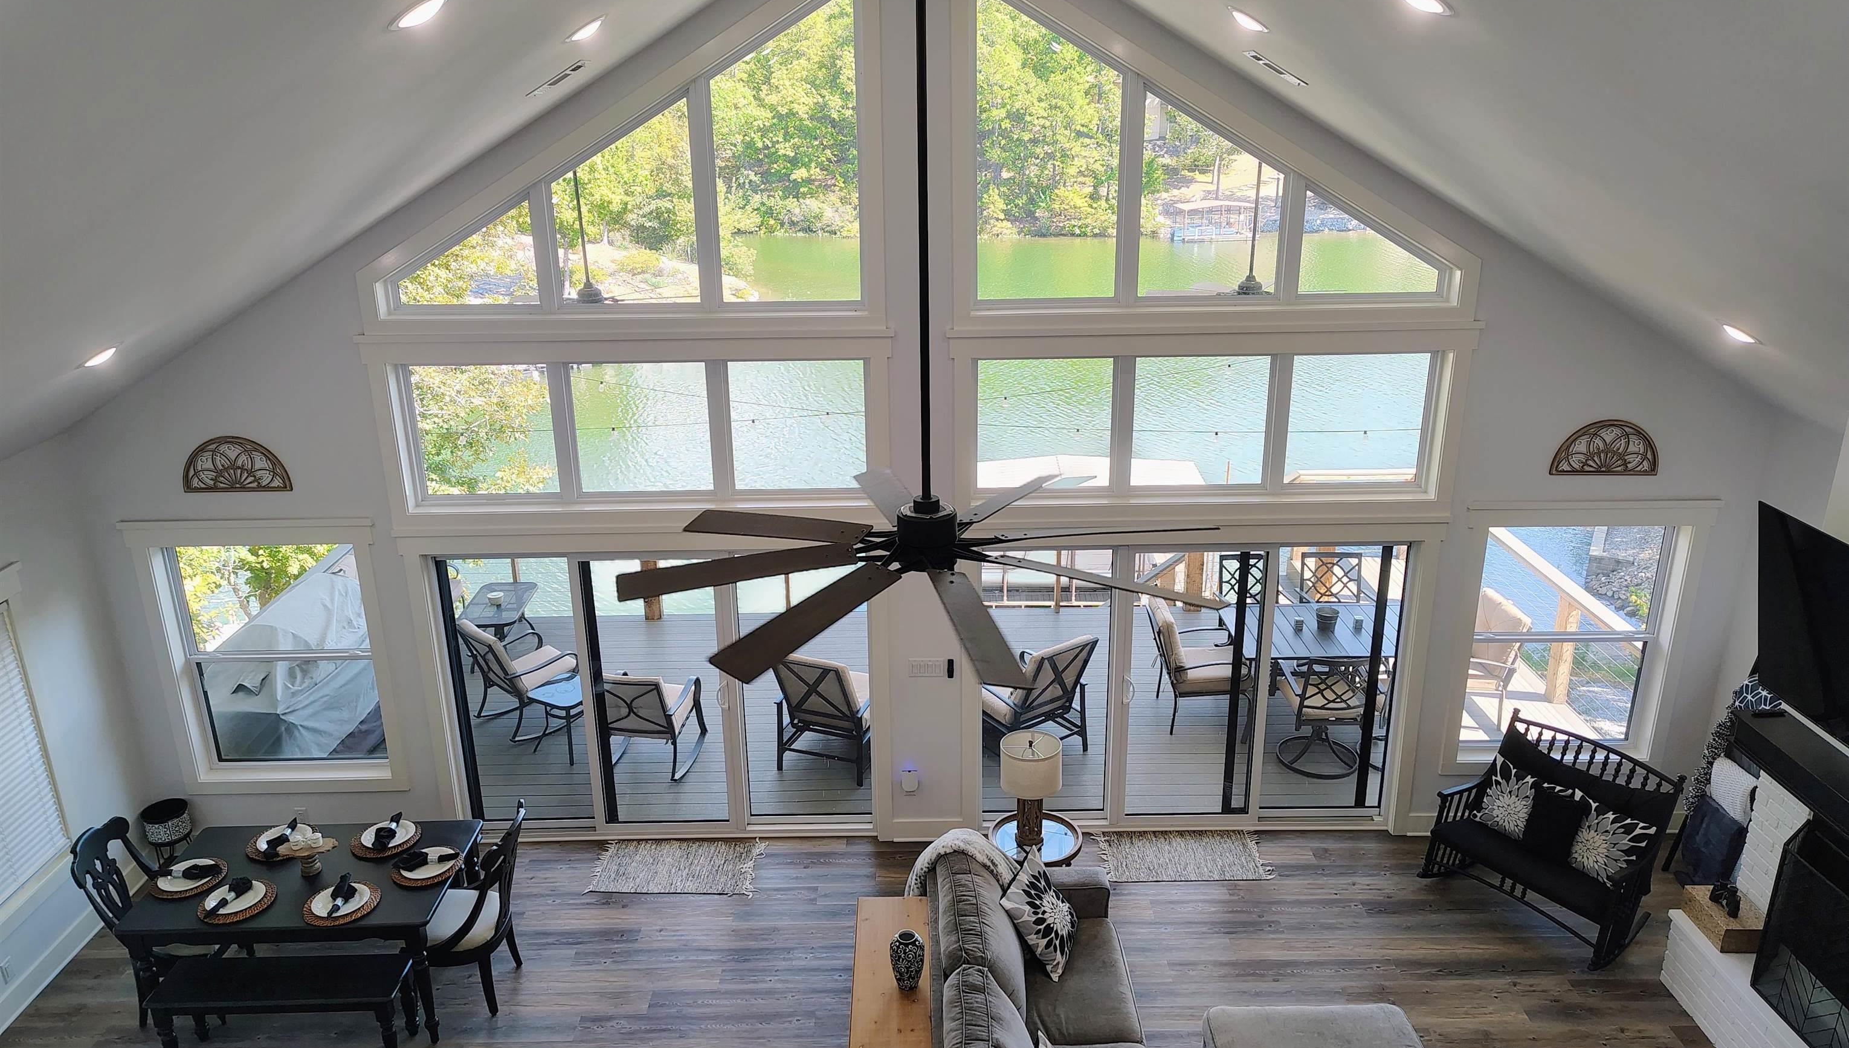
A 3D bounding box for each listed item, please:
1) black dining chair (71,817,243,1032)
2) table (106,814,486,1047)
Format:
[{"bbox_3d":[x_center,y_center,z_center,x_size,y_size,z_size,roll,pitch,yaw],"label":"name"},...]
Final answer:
[{"bbox_3d":[-4.163,2.213,7.089,0.680,1.020,0.520,-2,19,-1],"label":"black dining chair"},{"bbox_3d":[-3.183,2.157,6.773,1.525,0.760,0.920,-1,19,0],"label":"table"}]

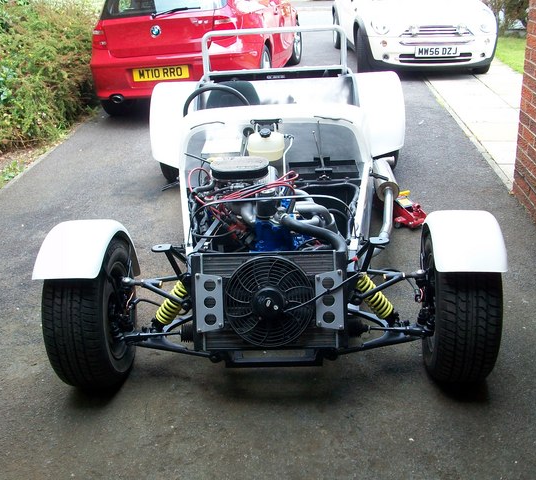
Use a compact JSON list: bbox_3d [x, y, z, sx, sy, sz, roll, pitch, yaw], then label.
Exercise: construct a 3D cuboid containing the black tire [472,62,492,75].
[{"bbox_3d":[2.585,-2.313,7.645,0.190,0.610,0.610,-3,24,2],"label":"black tire"}]

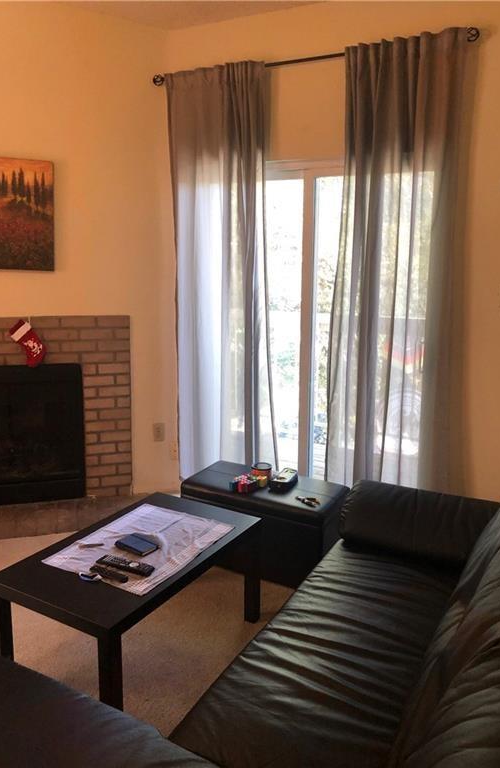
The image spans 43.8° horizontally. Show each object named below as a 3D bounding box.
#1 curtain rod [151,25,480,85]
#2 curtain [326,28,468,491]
[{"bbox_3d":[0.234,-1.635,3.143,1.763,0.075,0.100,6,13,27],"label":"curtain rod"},{"bbox_3d":[0.731,-0.428,3.105,0.684,2.415,0.120,6,13,27],"label":"curtain"}]

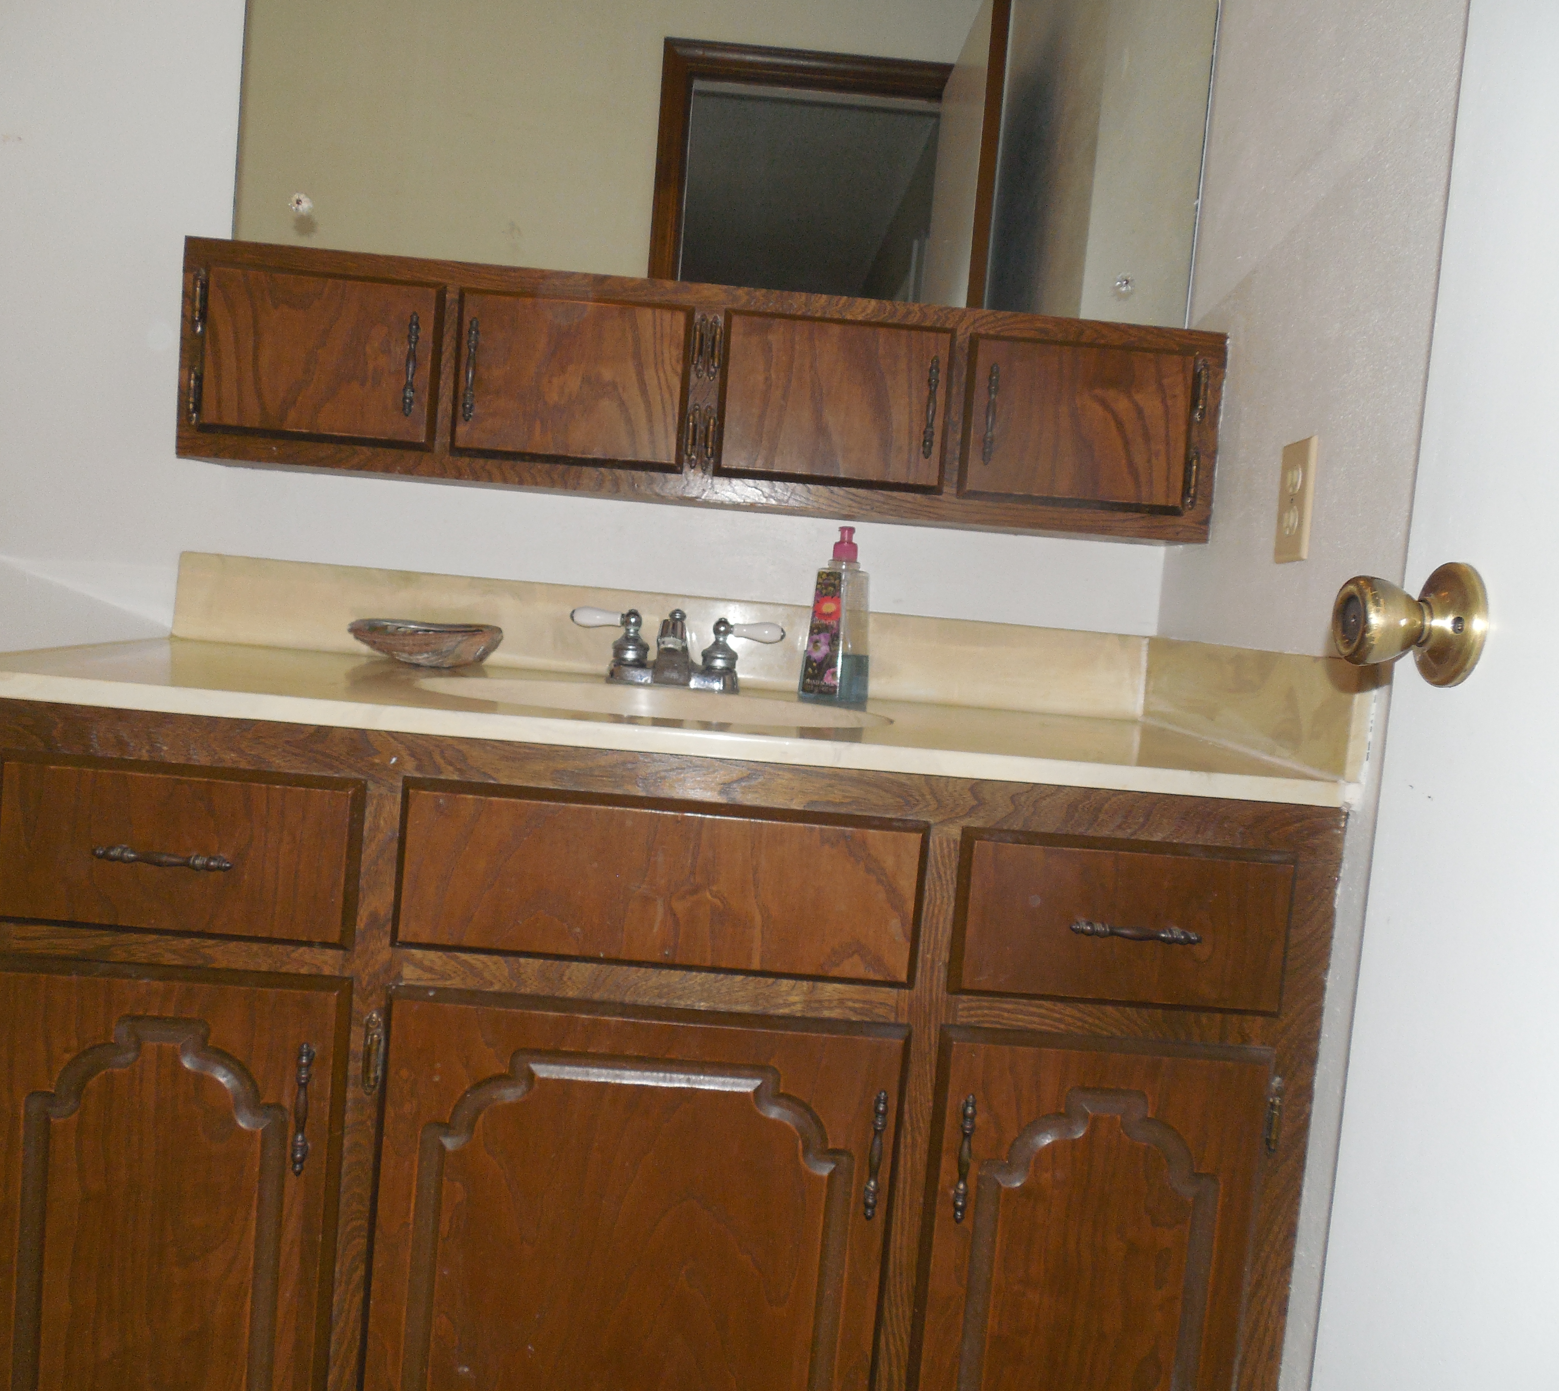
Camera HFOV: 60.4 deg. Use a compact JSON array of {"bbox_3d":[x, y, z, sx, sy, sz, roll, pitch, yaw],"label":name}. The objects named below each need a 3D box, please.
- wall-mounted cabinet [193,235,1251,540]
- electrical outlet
[{"bbox_3d":[-0.080,-0.339,1.553,1.150,0.234,0.160,5,4,-3],"label":"wall-mounted cabinet"},{"bbox_3d":[0.494,-0.186,1.286,0.007,0.115,0.072,5,4,-3],"label":"electrical outlet"}]

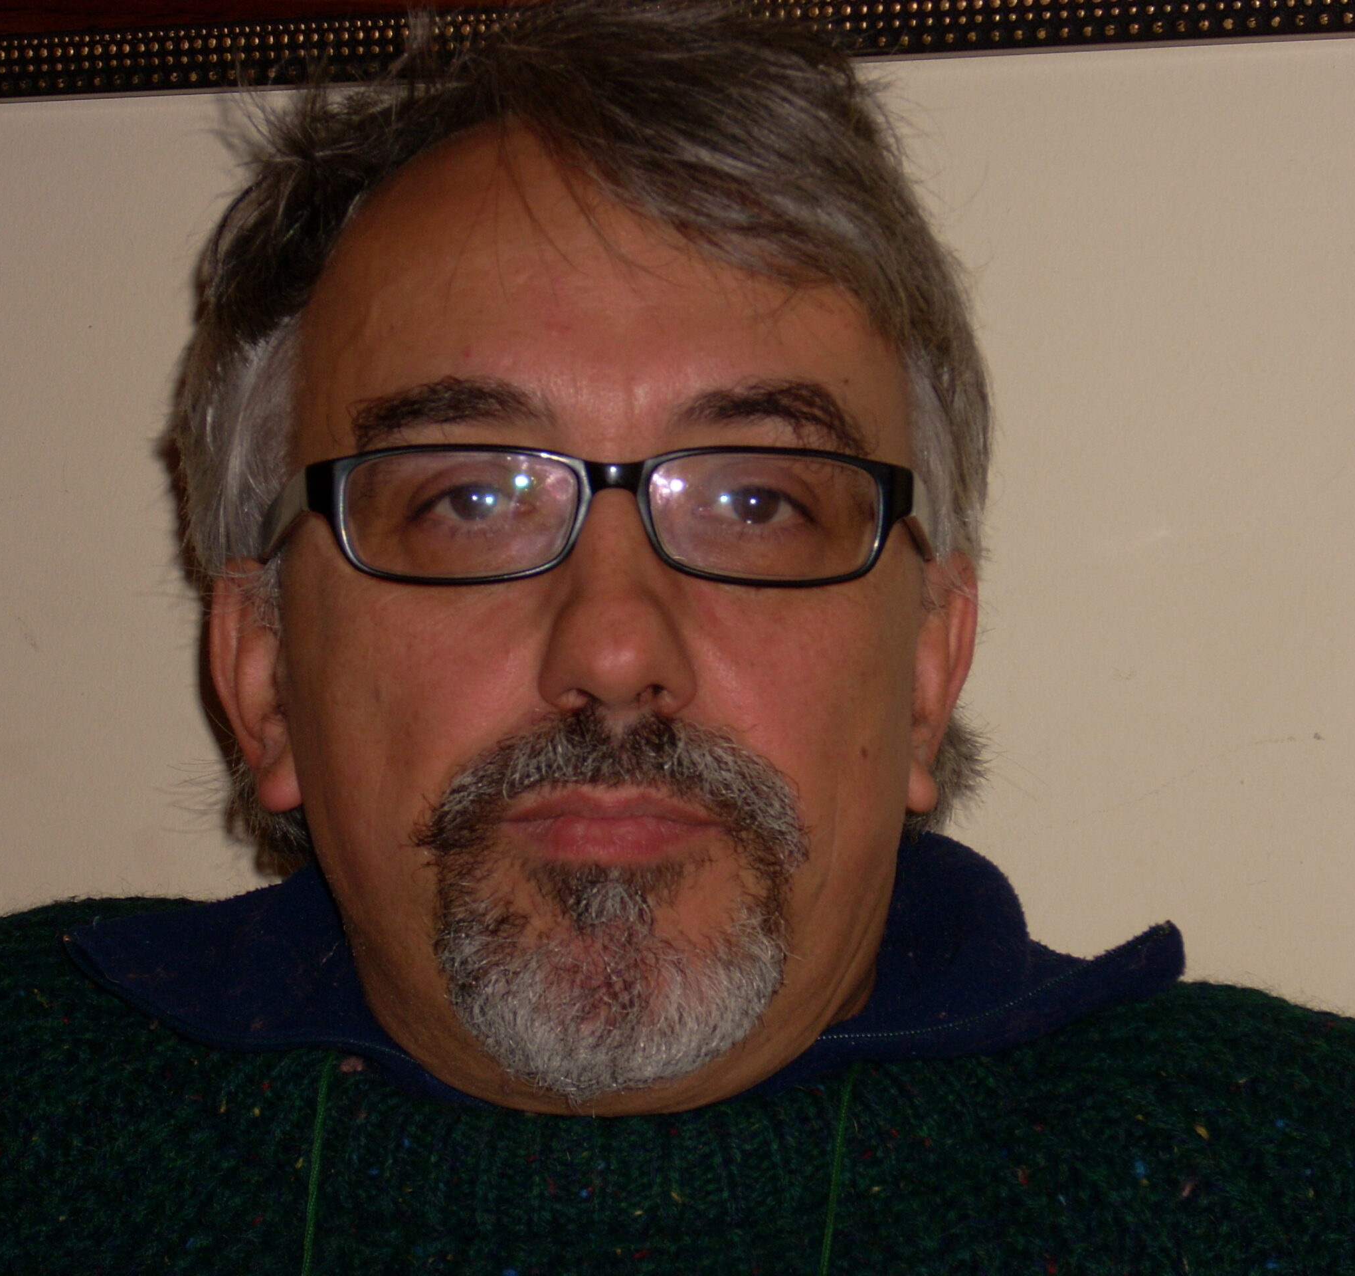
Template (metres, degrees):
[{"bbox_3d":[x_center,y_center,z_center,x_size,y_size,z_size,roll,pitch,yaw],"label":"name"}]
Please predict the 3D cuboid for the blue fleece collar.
[{"bbox_3d":[-0.013,0.078,1.325,0.260,0.078,0.170,-2,-2,-2],"label":"blue fleece collar"}]

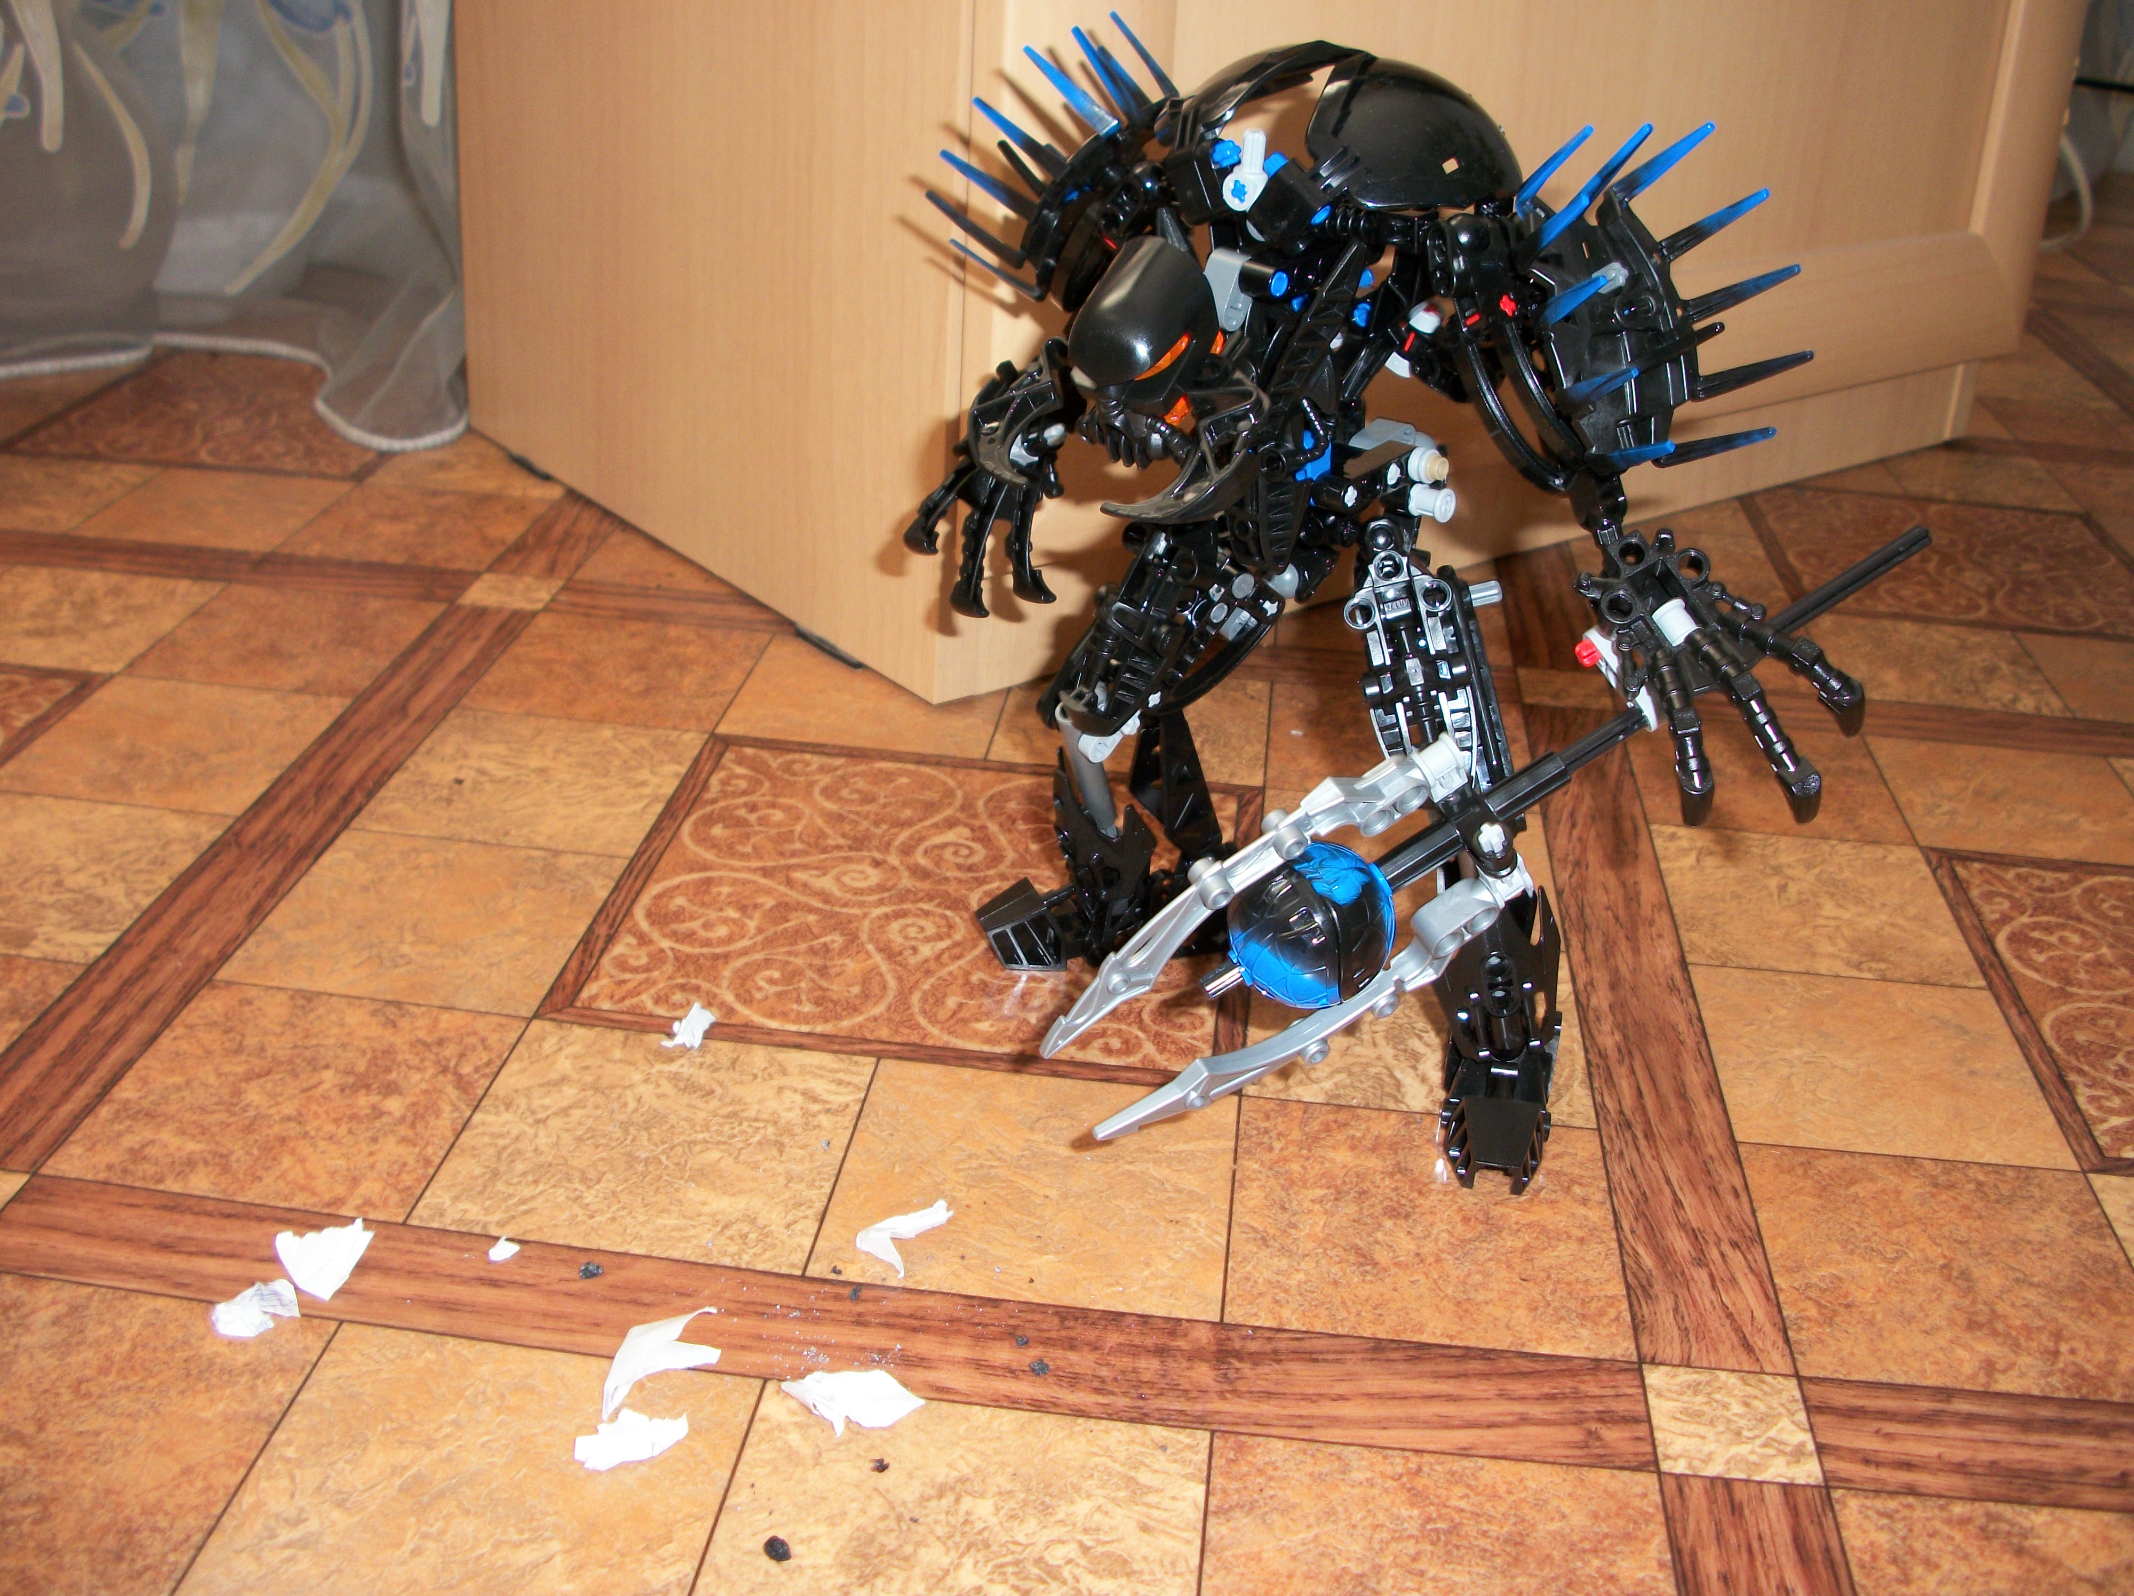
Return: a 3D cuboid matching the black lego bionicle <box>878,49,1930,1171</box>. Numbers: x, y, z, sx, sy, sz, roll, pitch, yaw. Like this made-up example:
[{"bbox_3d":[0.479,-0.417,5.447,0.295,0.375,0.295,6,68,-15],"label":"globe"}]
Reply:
[{"bbox_3d":[0.071,-0.048,0.485,0.240,0.236,0.195,-20,34,-39],"label":"black lego bionicle"}]

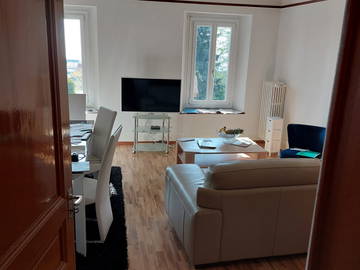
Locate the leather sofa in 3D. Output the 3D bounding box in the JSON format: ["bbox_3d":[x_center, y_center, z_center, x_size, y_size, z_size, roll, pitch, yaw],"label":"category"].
[{"bbox_3d":[0.949,0.555,2.595,1.950,0.850,1.020,-1,11,-13],"label":"leather sofa"}]

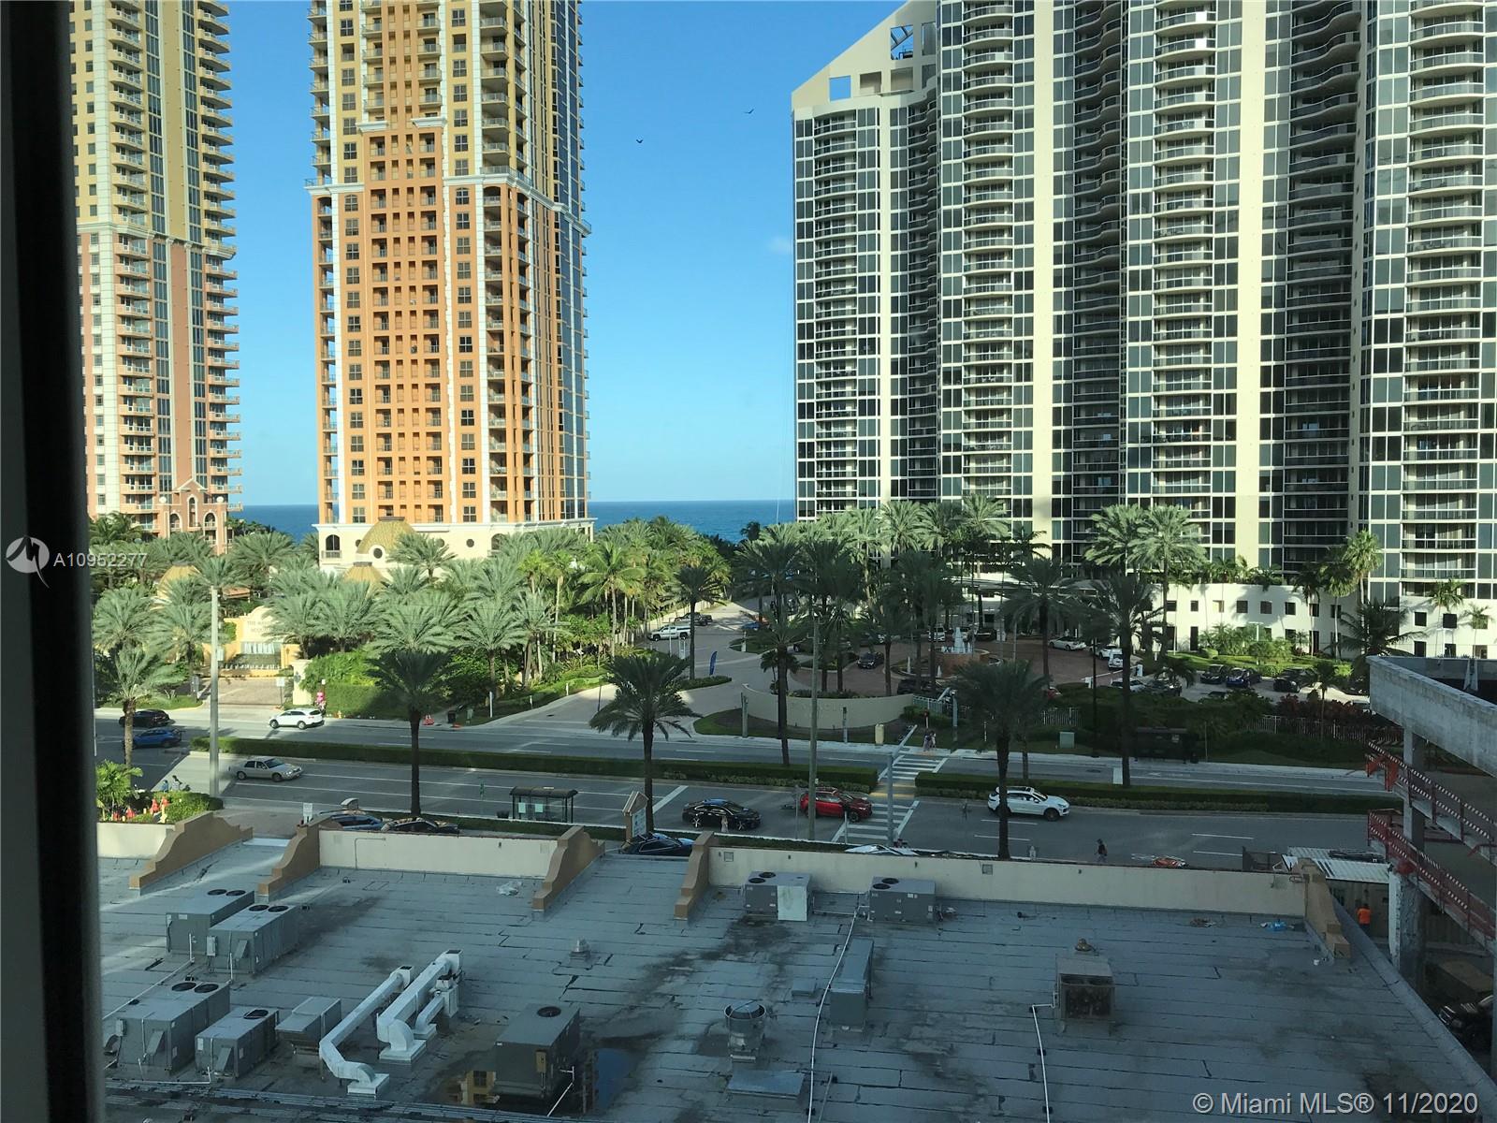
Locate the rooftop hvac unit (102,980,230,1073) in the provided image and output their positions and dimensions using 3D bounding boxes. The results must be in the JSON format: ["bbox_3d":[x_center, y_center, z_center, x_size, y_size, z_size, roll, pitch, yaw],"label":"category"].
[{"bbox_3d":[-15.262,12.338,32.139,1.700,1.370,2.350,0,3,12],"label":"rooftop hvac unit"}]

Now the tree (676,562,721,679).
[{"bbox_3d":[-5.659,6.451,131.288,5.200,12.794,5.200,-1,3,0],"label":"tree"}]

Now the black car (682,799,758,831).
[{"bbox_3d":[-1.555,15.188,72.996,4.660,1.450,1.840,0,3,16],"label":"black car"}]

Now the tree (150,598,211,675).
[{"bbox_3d":[-59.713,8.909,128.615,7.000,9.900,7.000,-1,3,0],"label":"tree"}]

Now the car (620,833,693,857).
[{"bbox_3d":[-4.299,15.547,64.828,4.700,1.550,1.860,-2,3,-29],"label":"car"}]

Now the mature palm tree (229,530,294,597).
[{"bbox_3d":[-61.000,1.517,152.258,7.900,10.600,7.900,-1,3,0],"label":"mature palm tree"}]

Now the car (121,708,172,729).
[{"bbox_3d":[-54.719,13.974,109.808,4.600,1.660,1.860,0,3,16],"label":"car"}]

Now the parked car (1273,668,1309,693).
[{"bbox_3d":[55.024,11.887,121.297,5.000,1.800,1.970,-4,4,-45],"label":"parked car"}]

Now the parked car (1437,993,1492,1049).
[{"bbox_3d":[27.572,16.330,43.316,4.750,1.620,1.880,0,3,7],"label":"parked car"}]

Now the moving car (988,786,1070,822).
[{"bbox_3d":[17.337,14.812,74.571,4.870,1.680,1.960,0,3,16],"label":"moving car"}]

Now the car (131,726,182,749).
[{"bbox_3d":[-49.234,14.444,100.022,4.350,1.640,1.840,-1,3,-6],"label":"car"}]

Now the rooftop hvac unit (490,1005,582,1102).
[{"bbox_3d":[-5.302,12.366,30.699,1.450,1.270,2.200,0,3,11],"label":"rooftop hvac unit"}]

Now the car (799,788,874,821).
[{"bbox_3d":[5.476,15.154,75.665,4.420,1.660,1.830,0,3,17],"label":"car"}]

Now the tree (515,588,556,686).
[{"bbox_3d":[-22.595,8.119,126.249,4.900,10.536,4.900,0,3,16],"label":"tree"}]

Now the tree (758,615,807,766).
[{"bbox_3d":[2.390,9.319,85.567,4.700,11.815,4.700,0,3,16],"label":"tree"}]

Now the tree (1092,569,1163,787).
[{"bbox_3d":[24.210,8.192,77.364,4.900,15.000,4.900,-1,3,0],"label":"tree"}]

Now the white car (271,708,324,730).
[{"bbox_3d":[-39.564,13.675,105.825,4.650,1.680,1.880,0,3,17],"label":"white car"}]

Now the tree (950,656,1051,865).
[{"bbox_3d":[13.611,10.779,64.764,5.200,10.806,5.200,0,3,16],"label":"tree"}]

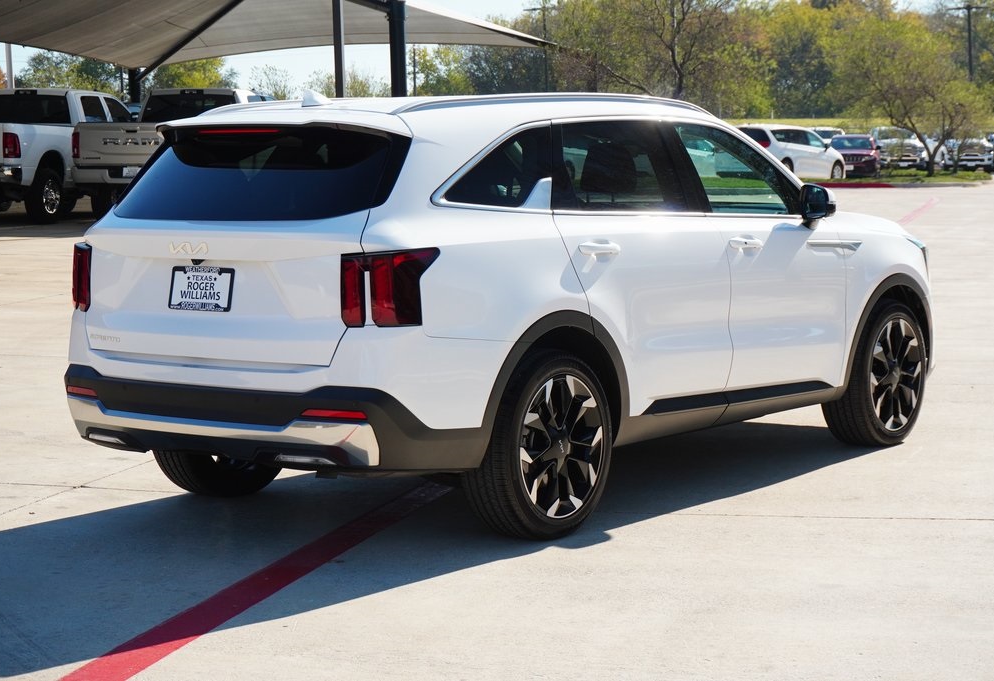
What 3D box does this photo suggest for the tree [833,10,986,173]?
[{"bbox_3d":[13.055,-7.814,65.500,5.000,5.150,4.600,0,6,12],"label":"tree"}]

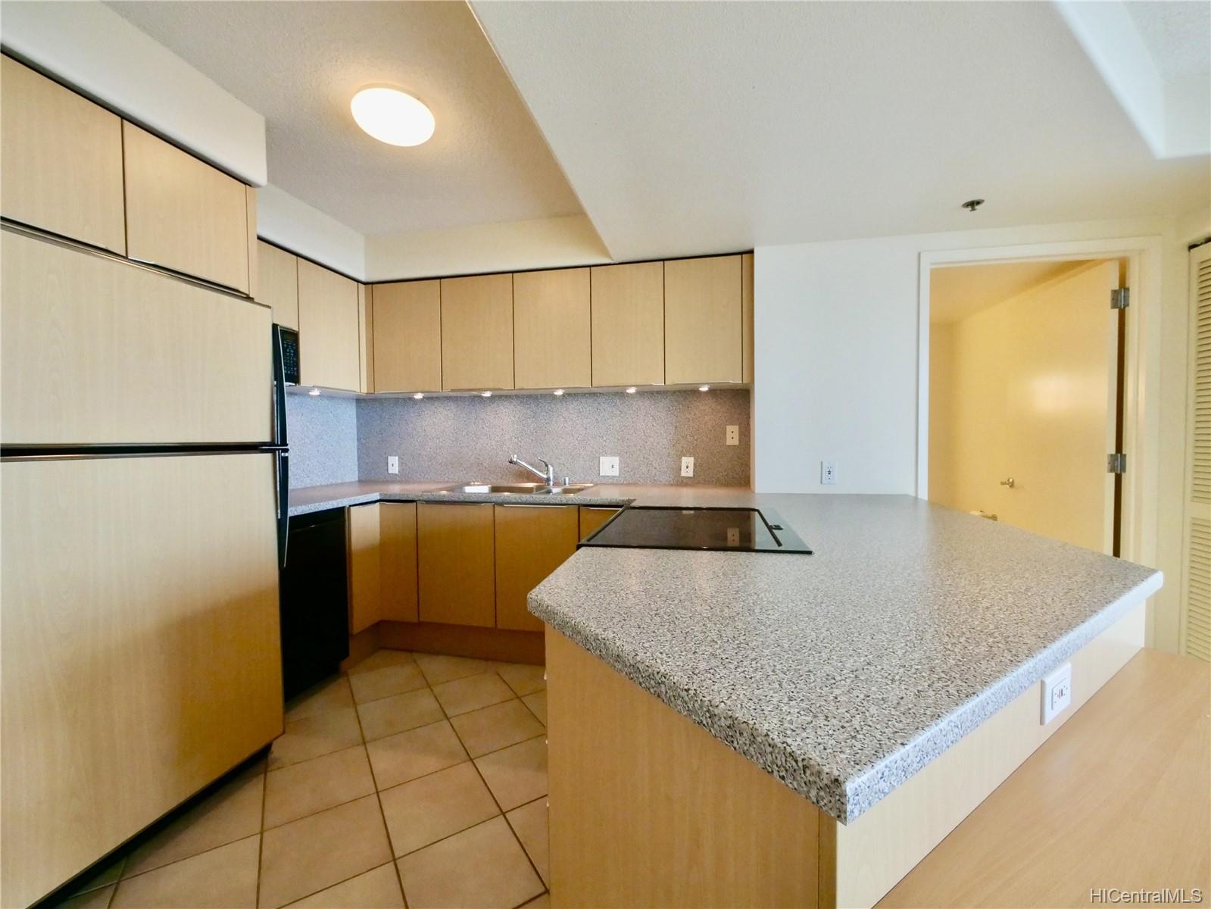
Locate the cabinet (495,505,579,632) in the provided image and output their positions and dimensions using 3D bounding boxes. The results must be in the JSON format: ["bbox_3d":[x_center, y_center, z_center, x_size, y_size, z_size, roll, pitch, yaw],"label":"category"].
[{"bbox_3d":[-0.300,0.597,2.877,0.463,0.673,0.600,0,2,12],"label":"cabinet"}]

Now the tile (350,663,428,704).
[{"bbox_3d":[-1.068,1.132,2.425,0.318,0.010,0.318,-1,2,-33],"label":"tile"}]

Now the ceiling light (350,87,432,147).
[{"bbox_3d":[-0.805,-1.262,1.865,0.295,0.082,0.295,0,1,0],"label":"ceiling light"}]

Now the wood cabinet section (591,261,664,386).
[{"bbox_3d":[0.149,-0.686,2.756,0.394,0.637,0.325,0,2,12],"label":"wood cabinet section"}]

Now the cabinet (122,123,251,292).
[{"bbox_3d":[-1.752,-0.827,1.780,0.640,0.425,0.409,0,2,12],"label":"cabinet"}]

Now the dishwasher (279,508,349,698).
[{"bbox_3d":[-1.690,0.721,2.313,0.600,0.865,0.597,0,2,12],"label":"dishwasher"}]

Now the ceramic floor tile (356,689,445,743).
[{"bbox_3d":[-0.914,1.158,2.194,0.324,0.010,0.324,-1,2,-33],"label":"ceramic floor tile"}]

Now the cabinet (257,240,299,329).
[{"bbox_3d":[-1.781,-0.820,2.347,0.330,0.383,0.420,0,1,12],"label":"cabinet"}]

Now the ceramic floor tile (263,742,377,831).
[{"bbox_3d":[-0.992,1.149,1.708,0.318,0.010,0.318,-1,2,-33],"label":"ceramic floor tile"}]

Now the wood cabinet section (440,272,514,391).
[{"bbox_3d":[-0.696,-0.687,2.937,0.443,0.633,0.325,0,2,12],"label":"wood cabinet section"}]

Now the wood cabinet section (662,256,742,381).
[{"bbox_3d":[0.534,-0.686,2.674,0.393,0.639,0.325,0,2,12],"label":"wood cabinet section"}]

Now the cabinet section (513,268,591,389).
[{"bbox_3d":[-0.261,-0.686,2.844,0.447,0.635,0.325,0,2,12],"label":"cabinet section"}]

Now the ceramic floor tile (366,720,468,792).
[{"bbox_3d":[-0.736,1.165,1.918,0.324,0.010,0.324,-1,2,-33],"label":"ceramic floor tile"}]

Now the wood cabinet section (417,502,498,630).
[{"bbox_3d":[-0.723,0.565,2.837,0.442,0.637,0.575,0,2,12],"label":"wood cabinet section"}]

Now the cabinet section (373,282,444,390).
[{"bbox_3d":[-1.131,-0.687,3.031,0.447,0.631,0.325,0,2,12],"label":"cabinet section"}]

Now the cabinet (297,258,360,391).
[{"bbox_3d":[-1.689,-0.695,2.770,0.330,0.654,0.440,0,1,12],"label":"cabinet"}]

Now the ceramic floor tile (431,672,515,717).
[{"bbox_3d":[-0.638,1.152,2.372,0.324,0.010,0.324,-1,2,-33],"label":"ceramic floor tile"}]

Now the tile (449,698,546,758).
[{"bbox_3d":[-0.449,1.138,2.056,0.318,0.010,0.318,-1,2,-33],"label":"tile"}]

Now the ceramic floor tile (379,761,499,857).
[{"bbox_3d":[-0.547,1.149,1.611,0.318,0.010,0.318,-1,2,-33],"label":"ceramic floor tile"}]

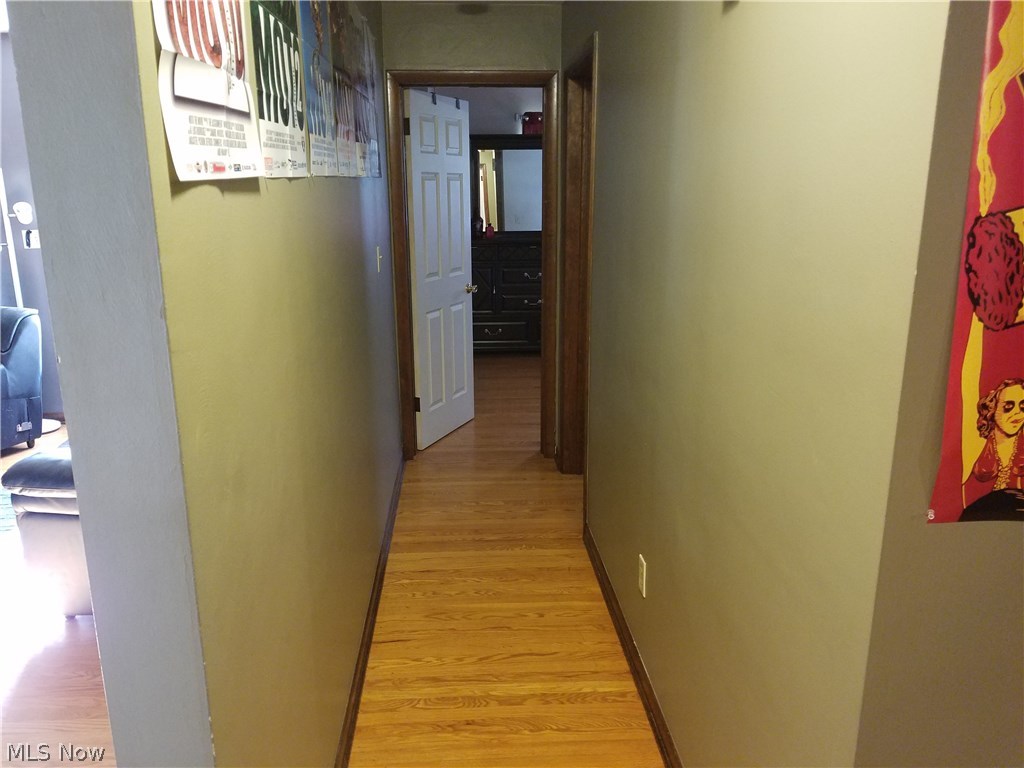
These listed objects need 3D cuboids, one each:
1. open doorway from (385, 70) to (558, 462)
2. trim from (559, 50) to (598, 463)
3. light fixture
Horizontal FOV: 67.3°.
[{"bbox_3d":[-0.203,-0.606,4.335,0.889,2.137,0.140,-1,14,-4],"label":"open doorway"},{"bbox_3d":[0.356,-0.440,3.678,0.140,2.127,0.898,-1,14,-4],"label":"trim"},{"bbox_3d":[-3.044,-1.066,4.780,0.120,0.140,0.120,-8,16,-29],"label":"light fixture"}]

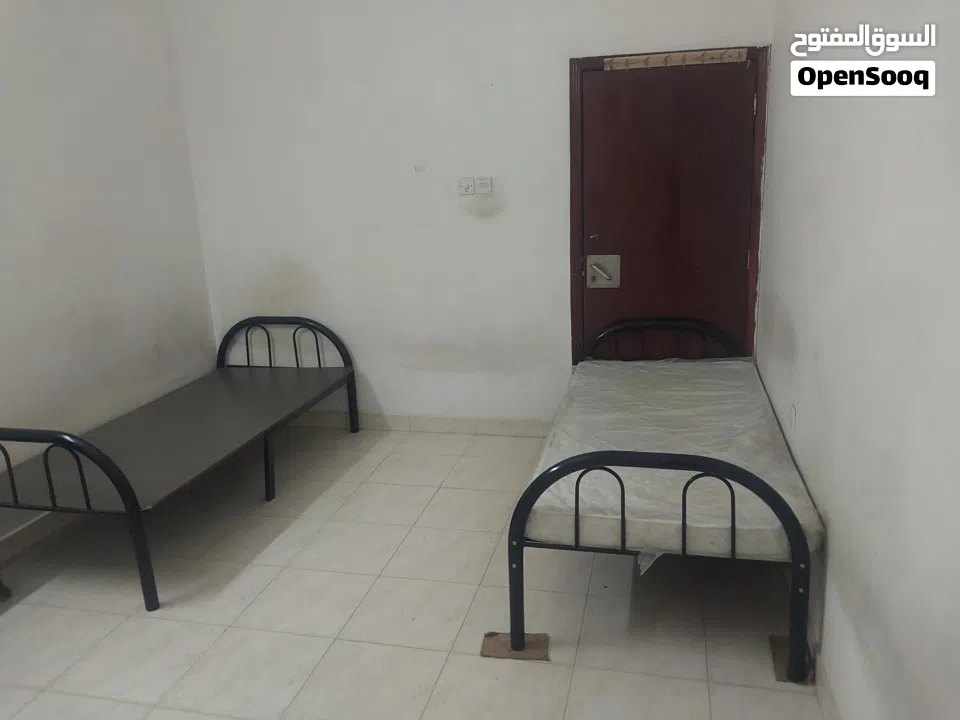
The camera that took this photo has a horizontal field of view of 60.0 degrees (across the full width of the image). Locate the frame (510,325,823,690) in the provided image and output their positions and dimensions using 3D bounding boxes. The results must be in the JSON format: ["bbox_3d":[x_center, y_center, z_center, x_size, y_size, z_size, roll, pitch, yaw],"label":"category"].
[{"bbox_3d":[0.771,0.380,3.501,0.940,0.724,1.952,2,16,14],"label":"frame"}]

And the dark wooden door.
[{"bbox_3d":[0.954,-0.492,4.304,0.850,1.969,0.060,2,16,14],"label":"dark wooden door"}]

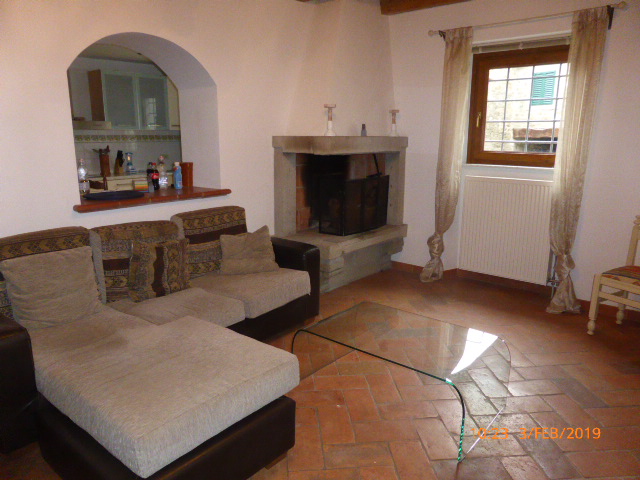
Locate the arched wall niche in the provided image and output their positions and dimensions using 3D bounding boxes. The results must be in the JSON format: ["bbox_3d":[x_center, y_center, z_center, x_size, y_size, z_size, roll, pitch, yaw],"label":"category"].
[{"bbox_3d":[-1.357,-0.894,3.405,0.500,1.079,1.104,11,16,40],"label":"arched wall niche"}]

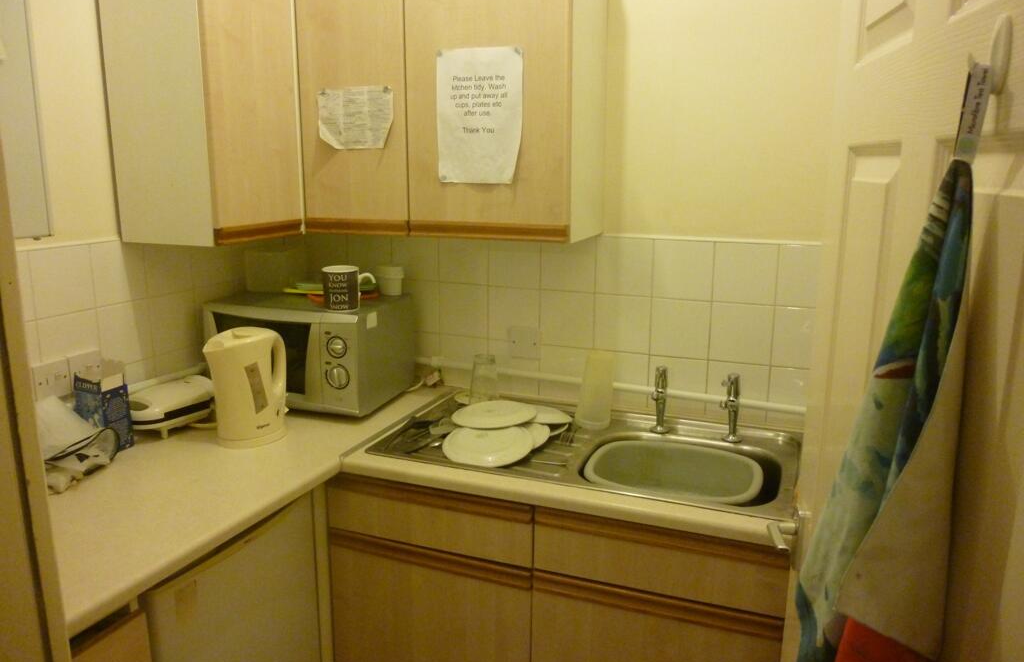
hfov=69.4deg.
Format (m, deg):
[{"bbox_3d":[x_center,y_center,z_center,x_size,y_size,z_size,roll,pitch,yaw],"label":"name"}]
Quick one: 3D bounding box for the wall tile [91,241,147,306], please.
[{"bbox_3d":[-0.952,-0.139,1.792,0.010,0.149,0.149,5,12,20],"label":"wall tile"}]

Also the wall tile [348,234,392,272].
[{"bbox_3d":[-0.413,-0.228,2.158,0.148,0.145,0.010,5,13,20],"label":"wall tile"}]

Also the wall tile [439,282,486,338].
[{"bbox_3d":[-0.135,-0.057,2.101,0.149,0.149,0.010,5,12,20],"label":"wall tile"}]

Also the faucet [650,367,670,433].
[{"bbox_3d":[0.357,0.175,1.786,0.055,0.163,0.125,5,12,20],"label":"faucet"}]

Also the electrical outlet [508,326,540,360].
[{"bbox_3d":[0.035,0.035,2.047,0.086,0.086,0.010,5,12,20],"label":"electrical outlet"}]

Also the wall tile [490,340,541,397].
[{"bbox_3d":[0.004,0.103,2.077,0.148,0.148,0.010,5,13,20],"label":"wall tile"}]

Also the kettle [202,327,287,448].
[{"bbox_3d":[-0.617,0.127,1.729,0.150,0.250,0.215,11,16,39],"label":"kettle"}]

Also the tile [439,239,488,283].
[{"bbox_3d":[-0.132,-0.205,2.070,0.149,0.149,0.010,5,12,20],"label":"tile"}]

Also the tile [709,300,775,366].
[{"bbox_3d":[0.570,0.005,1.835,0.148,0.148,0.010,5,13,20],"label":"tile"}]

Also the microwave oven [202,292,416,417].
[{"bbox_3d":[-0.548,0.045,2.031,0.455,0.261,0.327,5,12,18],"label":"microwave oven"}]

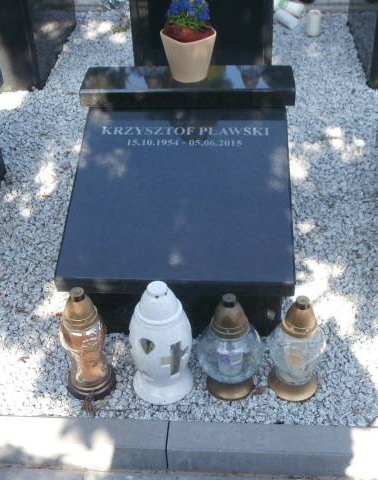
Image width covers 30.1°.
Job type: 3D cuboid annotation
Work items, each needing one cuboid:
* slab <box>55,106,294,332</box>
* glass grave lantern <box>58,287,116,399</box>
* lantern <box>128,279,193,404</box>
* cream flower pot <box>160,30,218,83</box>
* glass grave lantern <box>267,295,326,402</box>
[{"bbox_3d":[-0.018,-0.085,2.006,0.600,0.330,0.650,1,40,4],"label":"slab"},{"bbox_3d":[-0.244,0.236,1.651,0.122,0.314,0.122,1,40,4],"label":"glass grave lantern"},{"bbox_3d":[-0.066,0.229,1.644,0.150,0.323,0.150,-2,40,1],"label":"lantern"},{"bbox_3d":[-0.002,-0.562,2.131,0.152,0.134,0.152,-28,46,-27],"label":"cream flower pot"},{"bbox_3d":[0.253,0.244,1.632,0.136,0.292,0.136,1,40,4],"label":"glass grave lantern"}]

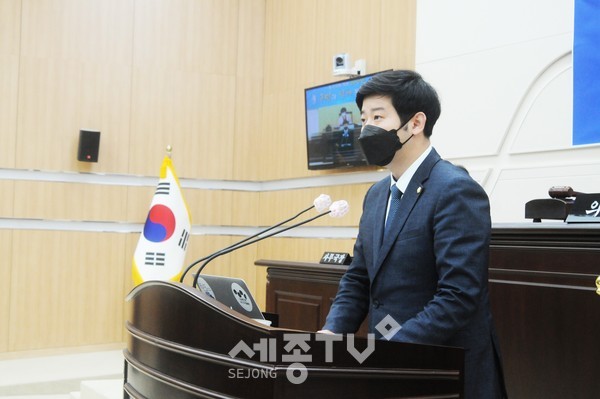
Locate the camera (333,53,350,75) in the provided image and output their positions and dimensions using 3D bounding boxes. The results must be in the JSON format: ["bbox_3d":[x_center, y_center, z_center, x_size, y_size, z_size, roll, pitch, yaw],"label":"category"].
[{"bbox_3d":[0.401,-1.318,8.250,0.140,0.190,0.145,0,-3,20],"label":"camera"}]

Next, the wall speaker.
[{"bbox_3d":[-2.255,-0.564,9.080,0.205,0.315,0.190,3,5,-27],"label":"wall speaker"}]

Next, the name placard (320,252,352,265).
[{"bbox_3d":[0.263,0.424,6.060,0.086,0.083,0.290,3,-3,-33],"label":"name placard"}]

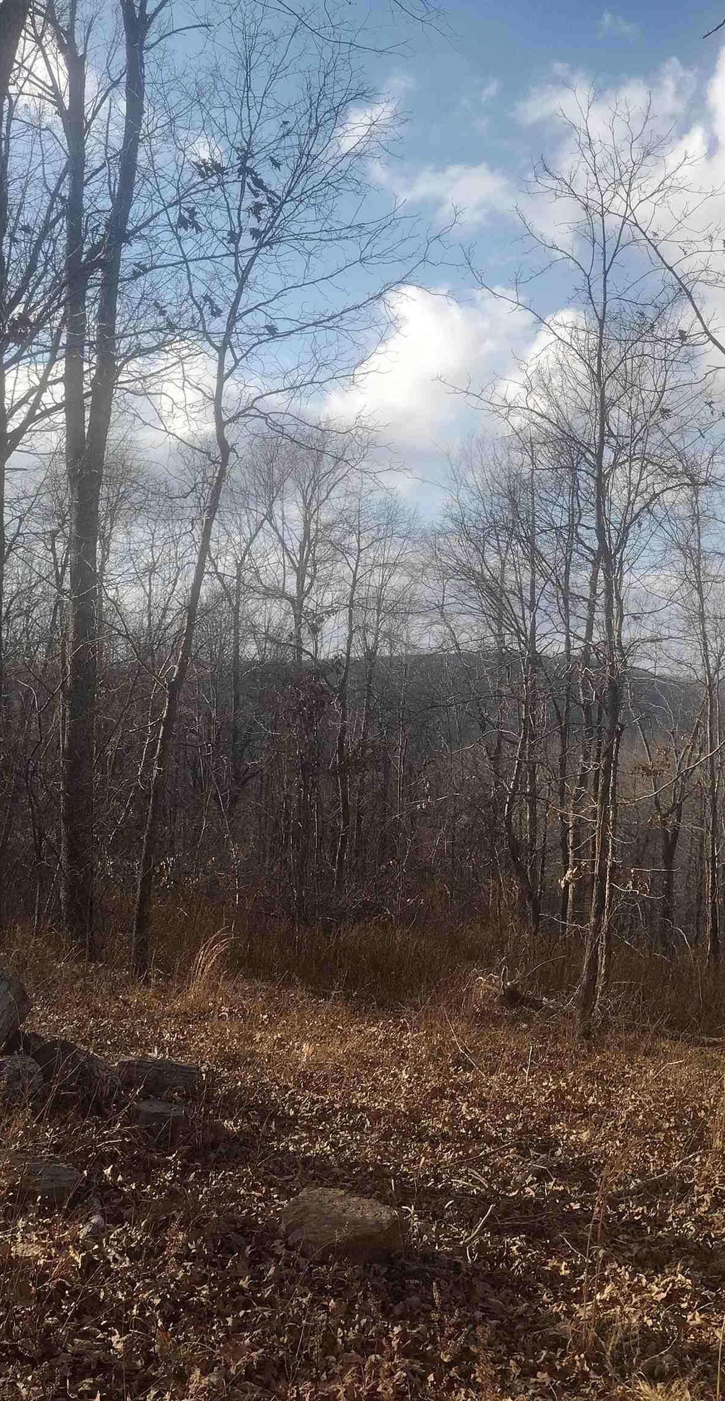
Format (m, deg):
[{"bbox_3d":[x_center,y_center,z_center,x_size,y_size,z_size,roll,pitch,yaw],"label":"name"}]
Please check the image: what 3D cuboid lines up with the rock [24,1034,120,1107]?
[{"bbox_3d":[-1.105,1.402,5.500,0.320,0.220,0.300,1,-1,18],"label":"rock"}]

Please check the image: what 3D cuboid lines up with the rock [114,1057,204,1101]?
[{"bbox_3d":[-0.853,1.593,6.150,0.370,0.150,0.240,1,0,-8],"label":"rock"}]

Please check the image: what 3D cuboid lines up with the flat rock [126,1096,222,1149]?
[{"bbox_3d":[-0.674,1.508,5.200,0.310,0.130,0.200,2,-1,-6],"label":"flat rock"}]

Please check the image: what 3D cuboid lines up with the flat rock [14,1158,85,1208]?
[{"bbox_3d":[-0.967,1.494,4.500,0.230,0.110,0.200,2,-1,-6],"label":"flat rock"}]

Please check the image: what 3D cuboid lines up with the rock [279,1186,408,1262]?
[{"bbox_3d":[-0.051,1.480,4.100,0.340,0.150,0.220,2,-1,-9],"label":"rock"}]

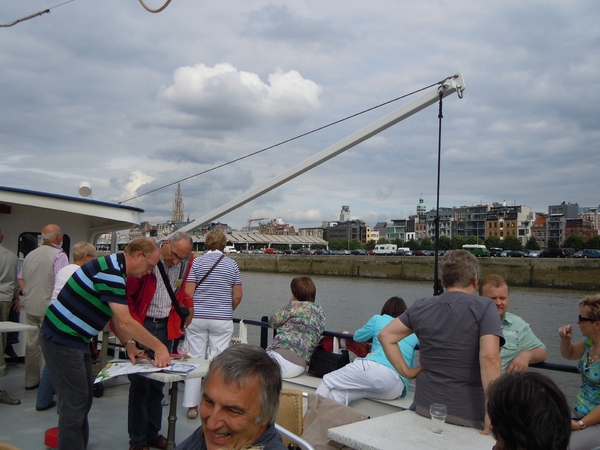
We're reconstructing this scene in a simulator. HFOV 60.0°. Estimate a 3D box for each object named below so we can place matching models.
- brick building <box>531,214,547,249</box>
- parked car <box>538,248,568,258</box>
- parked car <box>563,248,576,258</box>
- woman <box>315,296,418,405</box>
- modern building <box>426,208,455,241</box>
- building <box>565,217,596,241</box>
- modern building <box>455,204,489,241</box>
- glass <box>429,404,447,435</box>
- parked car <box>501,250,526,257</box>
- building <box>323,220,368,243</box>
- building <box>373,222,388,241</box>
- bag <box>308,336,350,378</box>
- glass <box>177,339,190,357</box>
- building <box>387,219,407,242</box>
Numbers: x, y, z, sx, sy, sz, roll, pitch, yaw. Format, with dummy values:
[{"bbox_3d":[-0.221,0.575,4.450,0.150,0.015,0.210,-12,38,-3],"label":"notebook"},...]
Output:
[{"bbox_3d":[92.170,4.837,195.376,11.000,16.720,5.800,4,-4,-41],"label":"brick building"},{"bbox_3d":[52.869,5.930,108.880,1.900,1.920,4.900,2,-4,-42],"label":"parked car"},{"bbox_3d":[55.907,5.935,108.274,1.850,1.850,4.500,2,-4,-42],"label":"parked car"},{"bbox_3d":[0.439,1.112,3.792,0.660,1.150,0.800,3,-4,-23],"label":"woman"},{"bbox_3d":[65.678,3.971,228.426,14.000,21.310,13.500,4,-4,-41],"label":"modern building"},{"bbox_3d":[100.808,5.350,186.606,12.670,14.990,5.990,4,-4,-41],"label":"building"},{"bbox_3d":[72.049,2.159,213.479,12.000,19.600,13.500,2,-4,-42],"label":"modern building"},{"bbox_3d":[0.575,0.802,2.161,0.072,0.113,0.072,1,-3,0],"label":"glass"},{"bbox_3d":[47.739,6.459,114.661,1.750,1.430,4.300,2,-4,-42],"label":"parked car"},{"bbox_3d":[24.530,6.411,268.538,14.000,16.500,25.000,2,-4,-42],"label":"building"},{"bbox_3d":[44.104,7.444,257.726,12.000,16.990,9.460,4,-4,-41],"label":"building"},{"bbox_3d":[0.276,1.131,4.425,0.360,0.270,0.150,-2,-4,41],"label":"bag"},{"bbox_3d":[-0.786,0.841,3.536,0.085,0.145,0.085,1,-3,0],"label":"glass"},{"bbox_3d":[46.236,5.241,241.634,11.000,16.200,11.000,2,-4,-42],"label":"building"}]

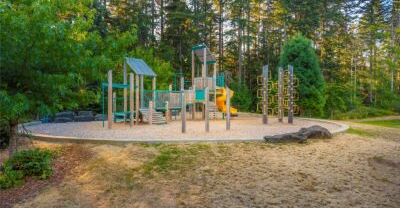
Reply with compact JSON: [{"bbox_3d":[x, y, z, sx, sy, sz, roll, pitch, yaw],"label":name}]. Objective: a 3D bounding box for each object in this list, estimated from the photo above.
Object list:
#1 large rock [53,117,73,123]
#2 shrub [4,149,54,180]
[{"bbox_3d":[-8.171,0.928,16.600,1.000,0.380,0.700,0,2,-10],"label":"large rock"},{"bbox_3d":[-4.043,1.395,6.500,1.080,0.550,0.850,0,2,-15],"label":"shrub"}]

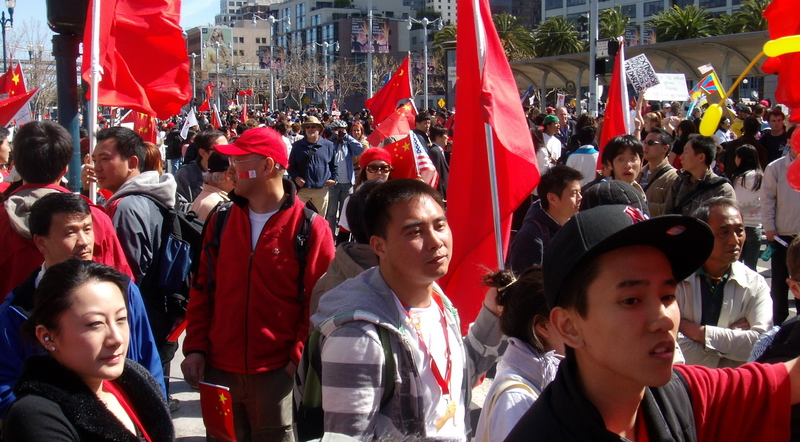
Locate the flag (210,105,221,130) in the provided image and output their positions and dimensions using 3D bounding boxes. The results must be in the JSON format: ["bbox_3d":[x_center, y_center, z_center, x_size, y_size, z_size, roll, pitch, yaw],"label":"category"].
[{"bbox_3d":[-4.190,-2.357,20.000,0.240,0.550,0.160,-2,8,-17],"label":"flag"}]

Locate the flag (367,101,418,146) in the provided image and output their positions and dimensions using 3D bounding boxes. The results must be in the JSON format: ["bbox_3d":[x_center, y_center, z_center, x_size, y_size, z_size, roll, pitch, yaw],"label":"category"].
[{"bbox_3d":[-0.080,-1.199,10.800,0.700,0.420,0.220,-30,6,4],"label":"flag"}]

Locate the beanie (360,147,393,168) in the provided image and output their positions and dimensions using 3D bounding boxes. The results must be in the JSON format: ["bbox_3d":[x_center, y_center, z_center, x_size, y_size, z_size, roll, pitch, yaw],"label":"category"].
[{"bbox_3d":[-0.142,-0.374,5.300,0.200,0.150,0.220,0,7,0],"label":"beanie"}]

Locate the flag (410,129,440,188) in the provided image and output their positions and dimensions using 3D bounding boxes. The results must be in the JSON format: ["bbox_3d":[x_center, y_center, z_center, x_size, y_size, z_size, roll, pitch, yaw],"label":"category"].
[{"bbox_3d":[0.162,-0.406,5.800,0.180,0.360,0.120,-2,8,-17],"label":"flag"}]

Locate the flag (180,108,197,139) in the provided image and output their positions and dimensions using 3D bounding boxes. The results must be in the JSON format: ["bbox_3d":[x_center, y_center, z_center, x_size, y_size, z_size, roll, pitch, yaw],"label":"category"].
[{"bbox_3d":[-3.612,-1.665,15.000,0.300,0.570,0.150,-1,7,0],"label":"flag"}]

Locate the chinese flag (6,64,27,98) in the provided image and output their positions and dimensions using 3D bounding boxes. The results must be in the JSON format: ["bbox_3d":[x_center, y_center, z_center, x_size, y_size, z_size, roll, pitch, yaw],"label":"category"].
[{"bbox_3d":[-6.382,-2.303,14.500,0.450,0.620,0.200,-2,8,-17],"label":"chinese flag"}]

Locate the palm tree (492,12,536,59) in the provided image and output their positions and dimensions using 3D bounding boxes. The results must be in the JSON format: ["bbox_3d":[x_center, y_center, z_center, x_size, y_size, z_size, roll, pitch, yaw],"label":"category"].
[{"bbox_3d":[10.577,-14.871,86.320,5.200,11.000,5.200,0,7,0],"label":"palm tree"}]

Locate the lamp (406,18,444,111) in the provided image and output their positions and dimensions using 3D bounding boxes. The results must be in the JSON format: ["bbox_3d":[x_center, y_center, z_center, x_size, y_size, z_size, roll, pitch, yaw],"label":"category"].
[{"bbox_3d":[2.198,-12.429,74.609,3.150,9.850,0.450,-3,8,-19],"label":"lamp"}]

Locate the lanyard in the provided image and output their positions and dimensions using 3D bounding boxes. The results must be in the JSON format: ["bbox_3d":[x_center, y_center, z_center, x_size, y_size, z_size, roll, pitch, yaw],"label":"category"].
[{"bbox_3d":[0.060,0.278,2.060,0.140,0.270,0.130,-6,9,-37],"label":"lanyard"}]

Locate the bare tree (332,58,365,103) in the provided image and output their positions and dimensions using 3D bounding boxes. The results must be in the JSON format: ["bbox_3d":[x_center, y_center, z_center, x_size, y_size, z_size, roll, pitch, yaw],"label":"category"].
[{"bbox_3d":[-5.197,-13.090,89.057,3.600,6.874,3.400,0,7,0],"label":"bare tree"}]

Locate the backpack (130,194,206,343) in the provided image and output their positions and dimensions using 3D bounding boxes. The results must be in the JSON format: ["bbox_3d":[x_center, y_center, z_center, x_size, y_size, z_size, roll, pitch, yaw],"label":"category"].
[{"bbox_3d":[-0.859,0.185,3.500,0.260,0.530,0.330,1,7,12],"label":"backpack"}]

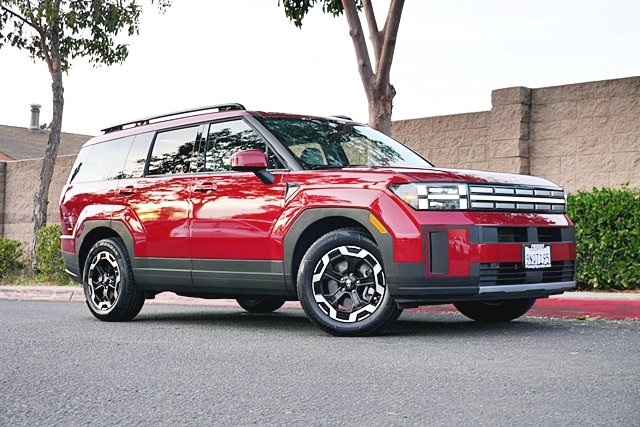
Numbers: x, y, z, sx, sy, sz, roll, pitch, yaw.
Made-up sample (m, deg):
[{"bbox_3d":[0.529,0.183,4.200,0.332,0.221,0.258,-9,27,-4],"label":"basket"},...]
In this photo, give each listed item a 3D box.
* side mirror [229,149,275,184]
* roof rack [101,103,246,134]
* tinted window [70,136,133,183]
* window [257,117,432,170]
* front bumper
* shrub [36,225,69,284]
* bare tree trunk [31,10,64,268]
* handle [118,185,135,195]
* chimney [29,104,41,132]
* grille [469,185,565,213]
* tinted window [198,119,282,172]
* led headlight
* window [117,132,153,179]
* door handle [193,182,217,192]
[{"bbox_3d":[-0.480,-0.341,6.997,0.180,0.250,0.270,-3,-3,44],"label":"side mirror"},{"bbox_3d":[-1.301,-0.810,8.313,1.990,0.085,0.070,-3,-4,43],"label":"roof rack"},{"bbox_3d":[-1.970,-0.464,8.721,0.880,0.420,0.070,-3,-23,44],"label":"tinted window"},{"bbox_3d":[0.197,-0.547,7.750,1.450,0.150,0.780,1,35,-46],"label":"window"},{"bbox_3d":[1.280,0.355,6.687,0.580,0.530,1.870,-3,-4,43],"label":"front bumper"},{"bbox_3d":[-4.480,0.683,16.200,0.620,1.000,0.620,-2,-4,43],"label":"shrub"},{"bbox_3d":[-4.115,-1.117,14.500,0.500,3.950,0.360,-1,-2,-16],"label":"bare tree trunk"},{"bbox_3d":[-1.652,-0.203,8.220,0.240,0.060,0.060,-3,-4,43],"label":"handle"},{"bbox_3d":[-8.317,-2.785,28.000,0.330,0.800,0.330,-1,-2,-16],"label":"chimney"},{"bbox_3d":[1.381,-0.099,6.614,0.100,0.180,1.200,-3,-3,44],"label":"grille"},{"bbox_3d":[-0.575,-0.527,7.373,0.940,0.450,0.110,-3,-4,43],"label":"tinted window"},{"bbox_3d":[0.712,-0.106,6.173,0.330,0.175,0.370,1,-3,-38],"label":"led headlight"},{"bbox_3d":[-1.568,-0.499,8.325,0.350,0.420,0.060,-3,-23,44],"label":"window"},{"bbox_3d":[-0.896,-0.203,7.495,0.250,0.060,0.060,-3,-4,43],"label":"door handle"}]

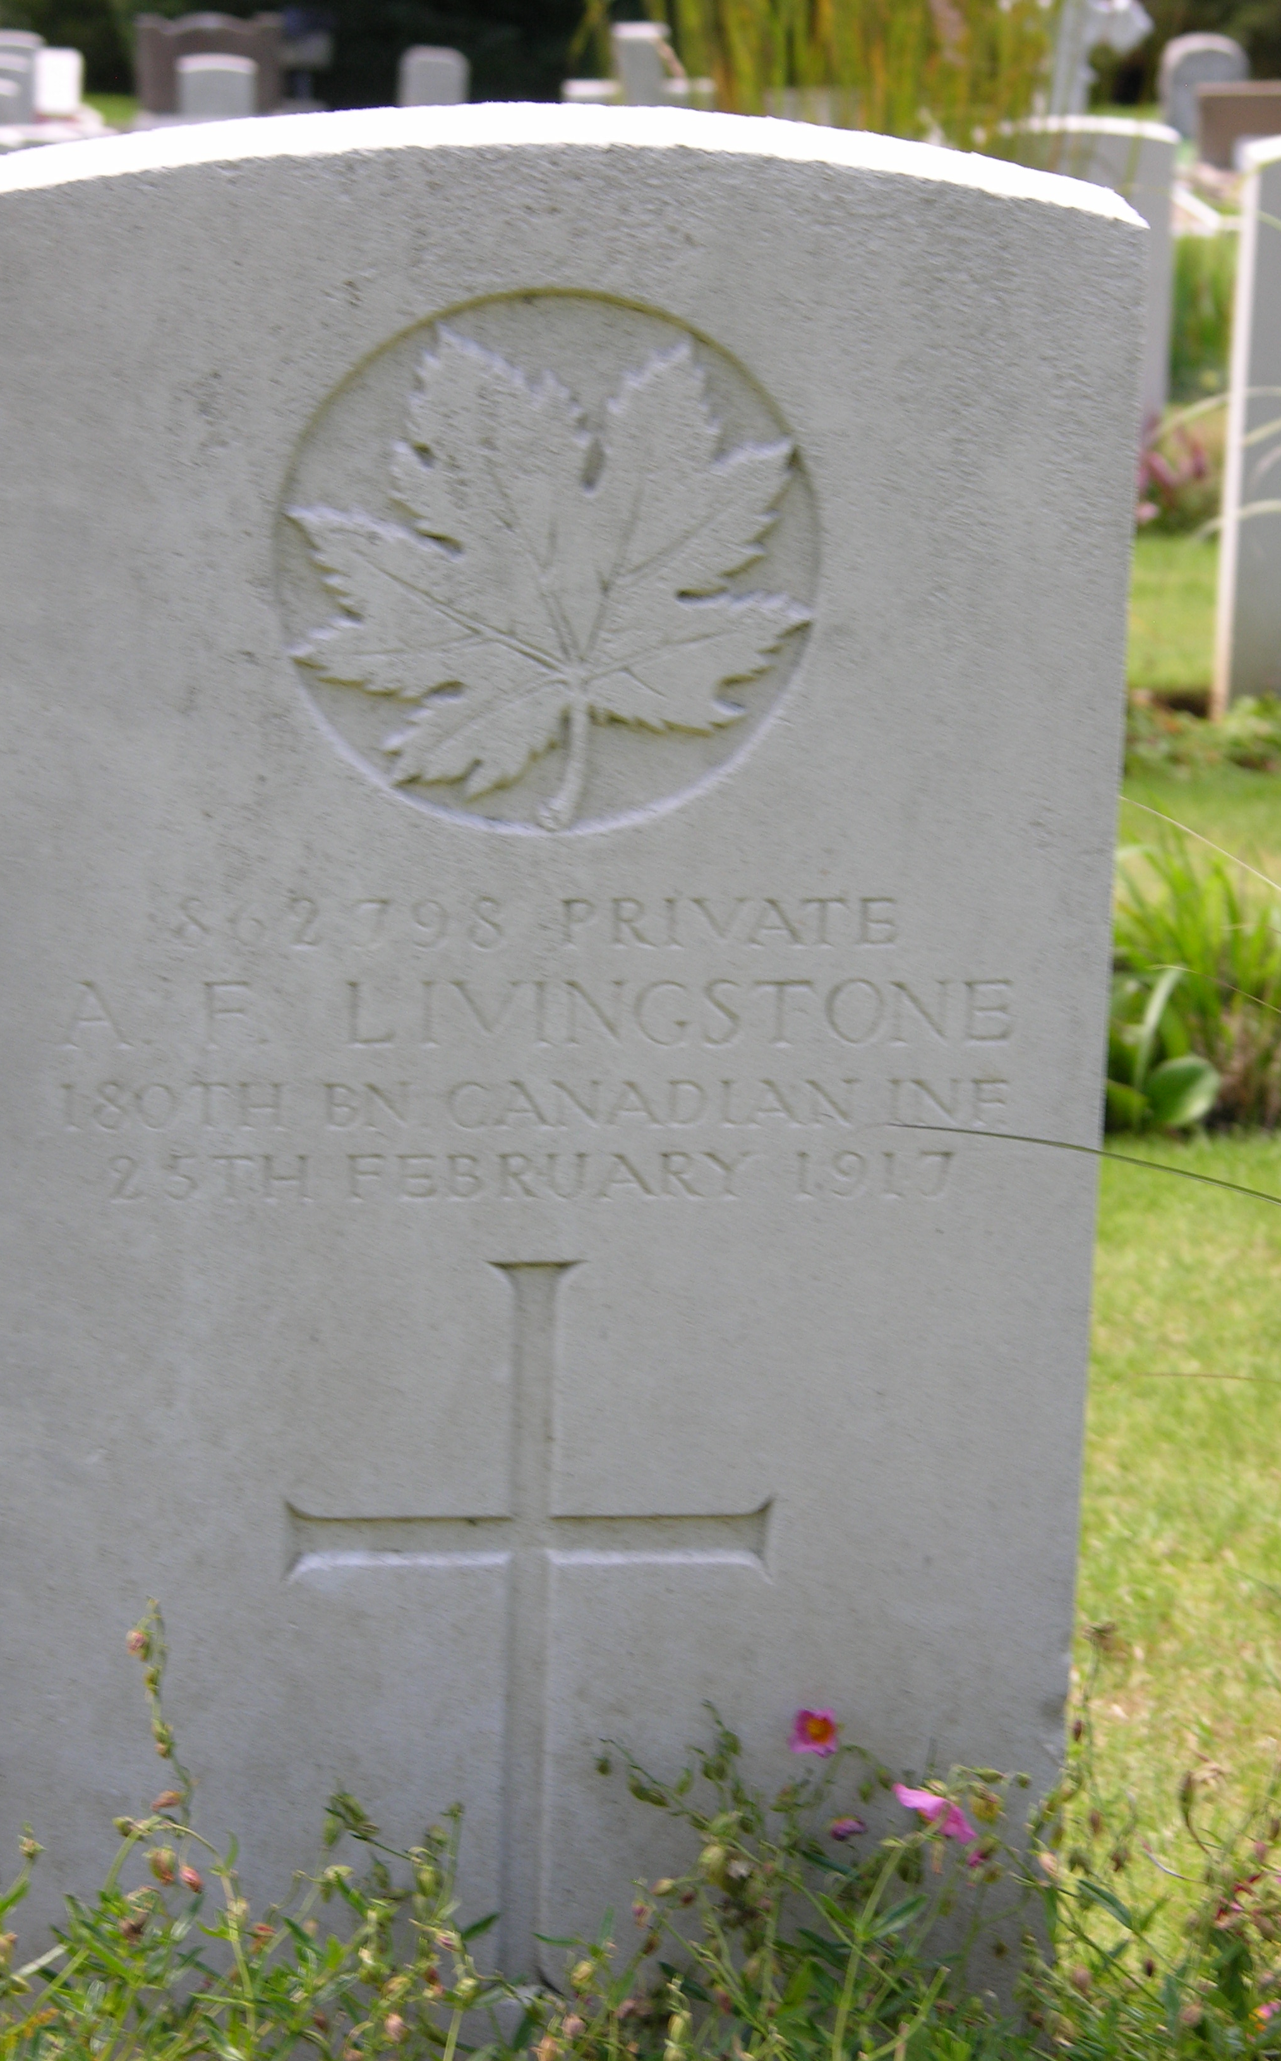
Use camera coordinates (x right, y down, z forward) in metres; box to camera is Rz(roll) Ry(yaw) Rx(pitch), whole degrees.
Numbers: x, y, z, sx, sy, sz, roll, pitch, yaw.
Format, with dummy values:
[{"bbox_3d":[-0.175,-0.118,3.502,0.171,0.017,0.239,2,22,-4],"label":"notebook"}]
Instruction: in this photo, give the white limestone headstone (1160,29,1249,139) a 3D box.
[{"bbox_3d":[3.244,-5.455,32.096,0.460,0.630,0.110,-2,18,-10],"label":"white limestone headstone"}]

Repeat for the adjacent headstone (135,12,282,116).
[{"bbox_3d":[-2.507,-5.582,32.092,0.850,0.600,0.130,0,18,-4],"label":"adjacent headstone"}]

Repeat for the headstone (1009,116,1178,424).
[{"bbox_3d":[0.813,-1.337,10.521,0.381,0.790,0.076,0,18,-4],"label":"headstone"}]

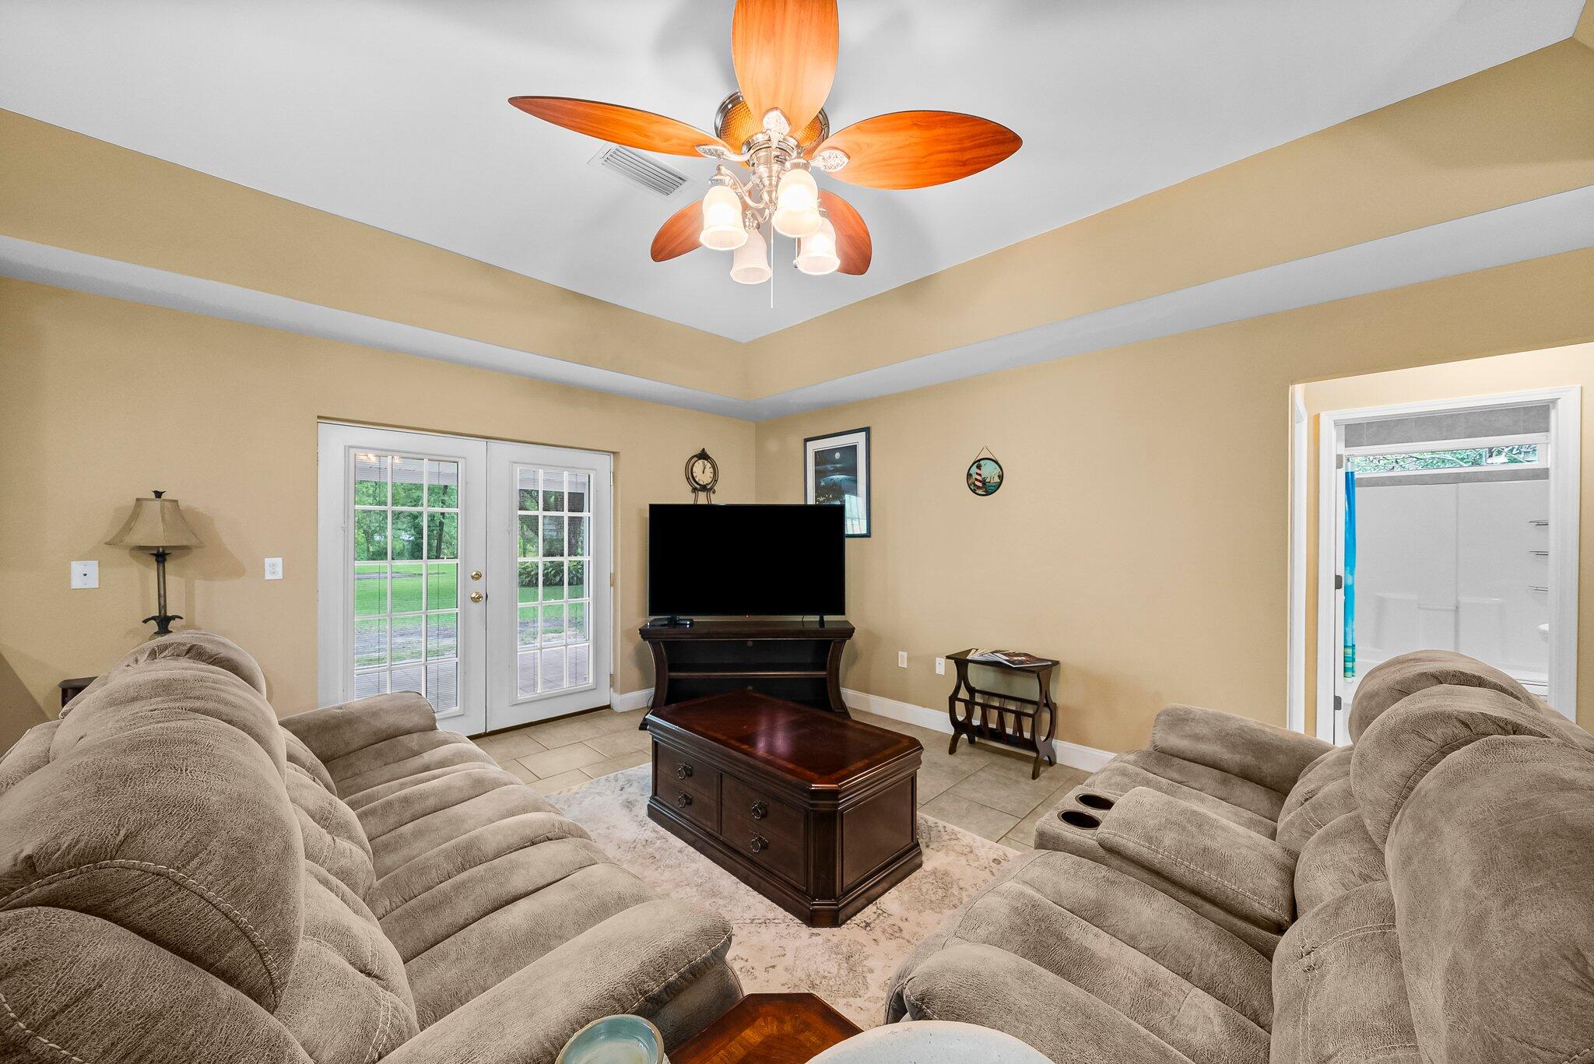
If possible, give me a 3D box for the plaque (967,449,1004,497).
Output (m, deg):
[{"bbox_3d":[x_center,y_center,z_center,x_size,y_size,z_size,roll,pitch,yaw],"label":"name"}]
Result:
[{"bbox_3d":[1.257,-0.402,3.580,0.263,0.323,0.020,1,1,45],"label":"plaque"}]

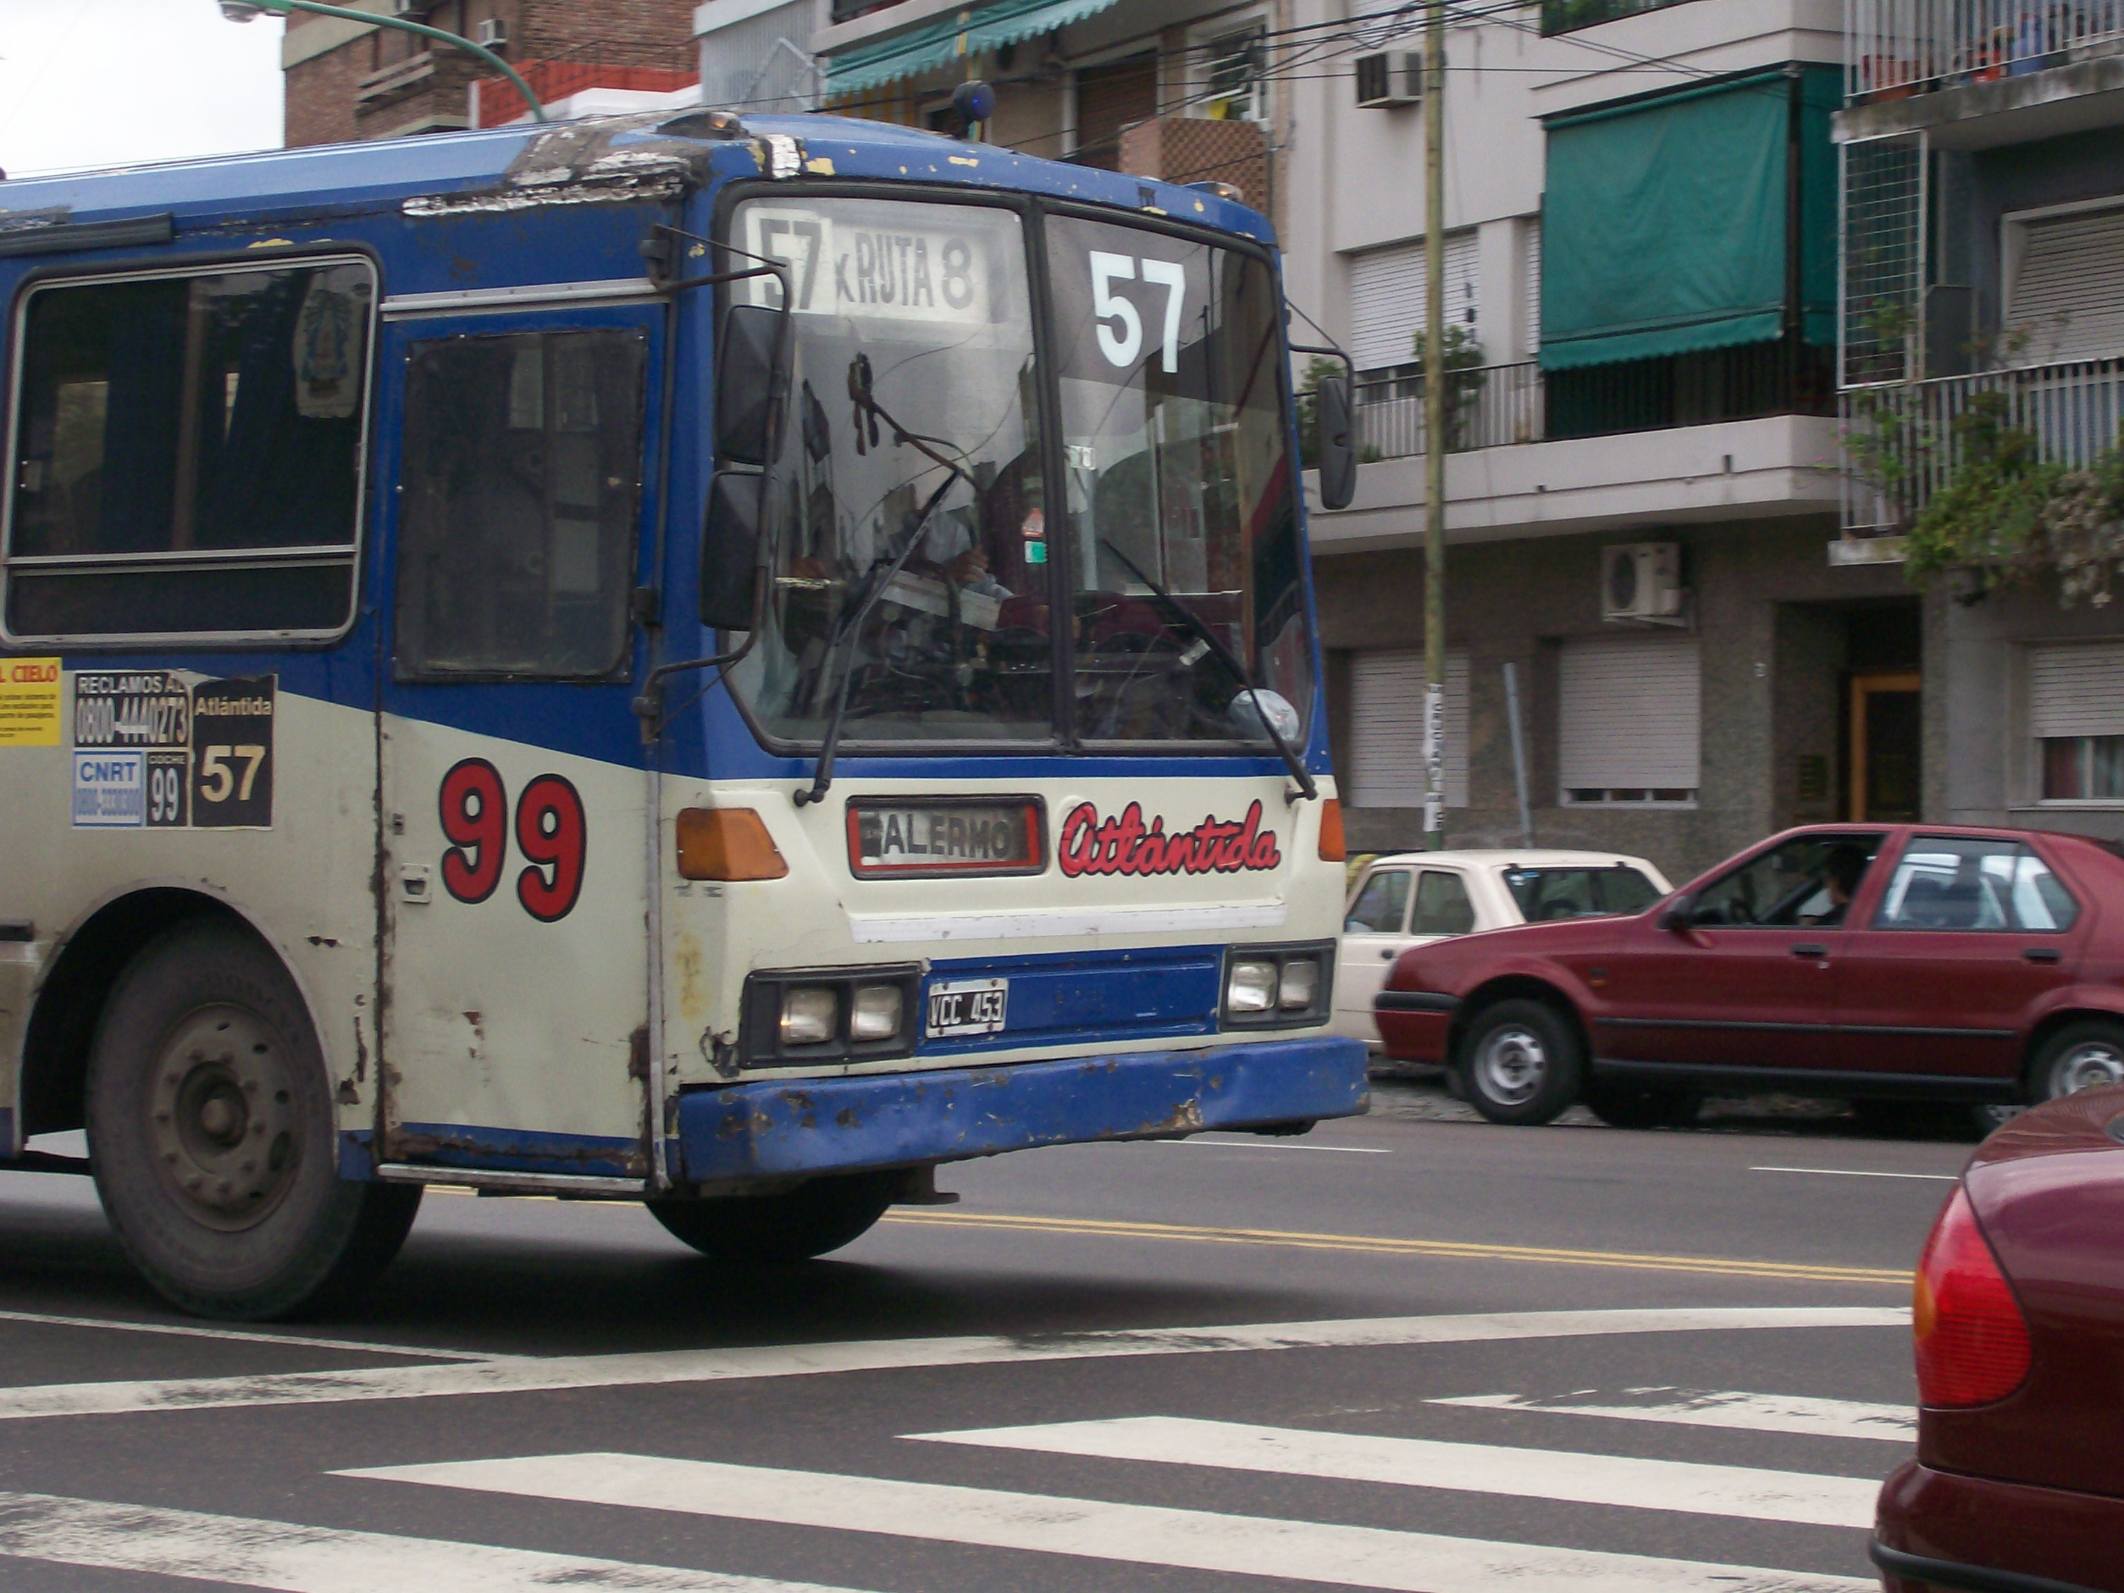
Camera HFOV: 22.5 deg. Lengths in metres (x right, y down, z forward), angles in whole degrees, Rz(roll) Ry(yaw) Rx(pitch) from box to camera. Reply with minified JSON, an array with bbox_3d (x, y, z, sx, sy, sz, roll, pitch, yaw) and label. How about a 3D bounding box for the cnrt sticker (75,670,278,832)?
[{"bbox_3d":[-2.247,-0.115,13.500,0.765,0.390,0.010,0,0,39],"label":"cnrt sticker"}]

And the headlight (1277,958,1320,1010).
[{"bbox_3d":[0.617,0.498,14.130,0.060,0.135,0.170,0,0,39],"label":"headlight"}]

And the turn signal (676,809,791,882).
[{"bbox_3d":[-0.780,0.112,12.480,0.140,0.170,0.240,0,0,39],"label":"turn signal"}]

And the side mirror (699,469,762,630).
[{"bbox_3d":[-0.739,-0.551,11.980,0.160,0.350,0.075,4,0,-24],"label":"side mirror"}]

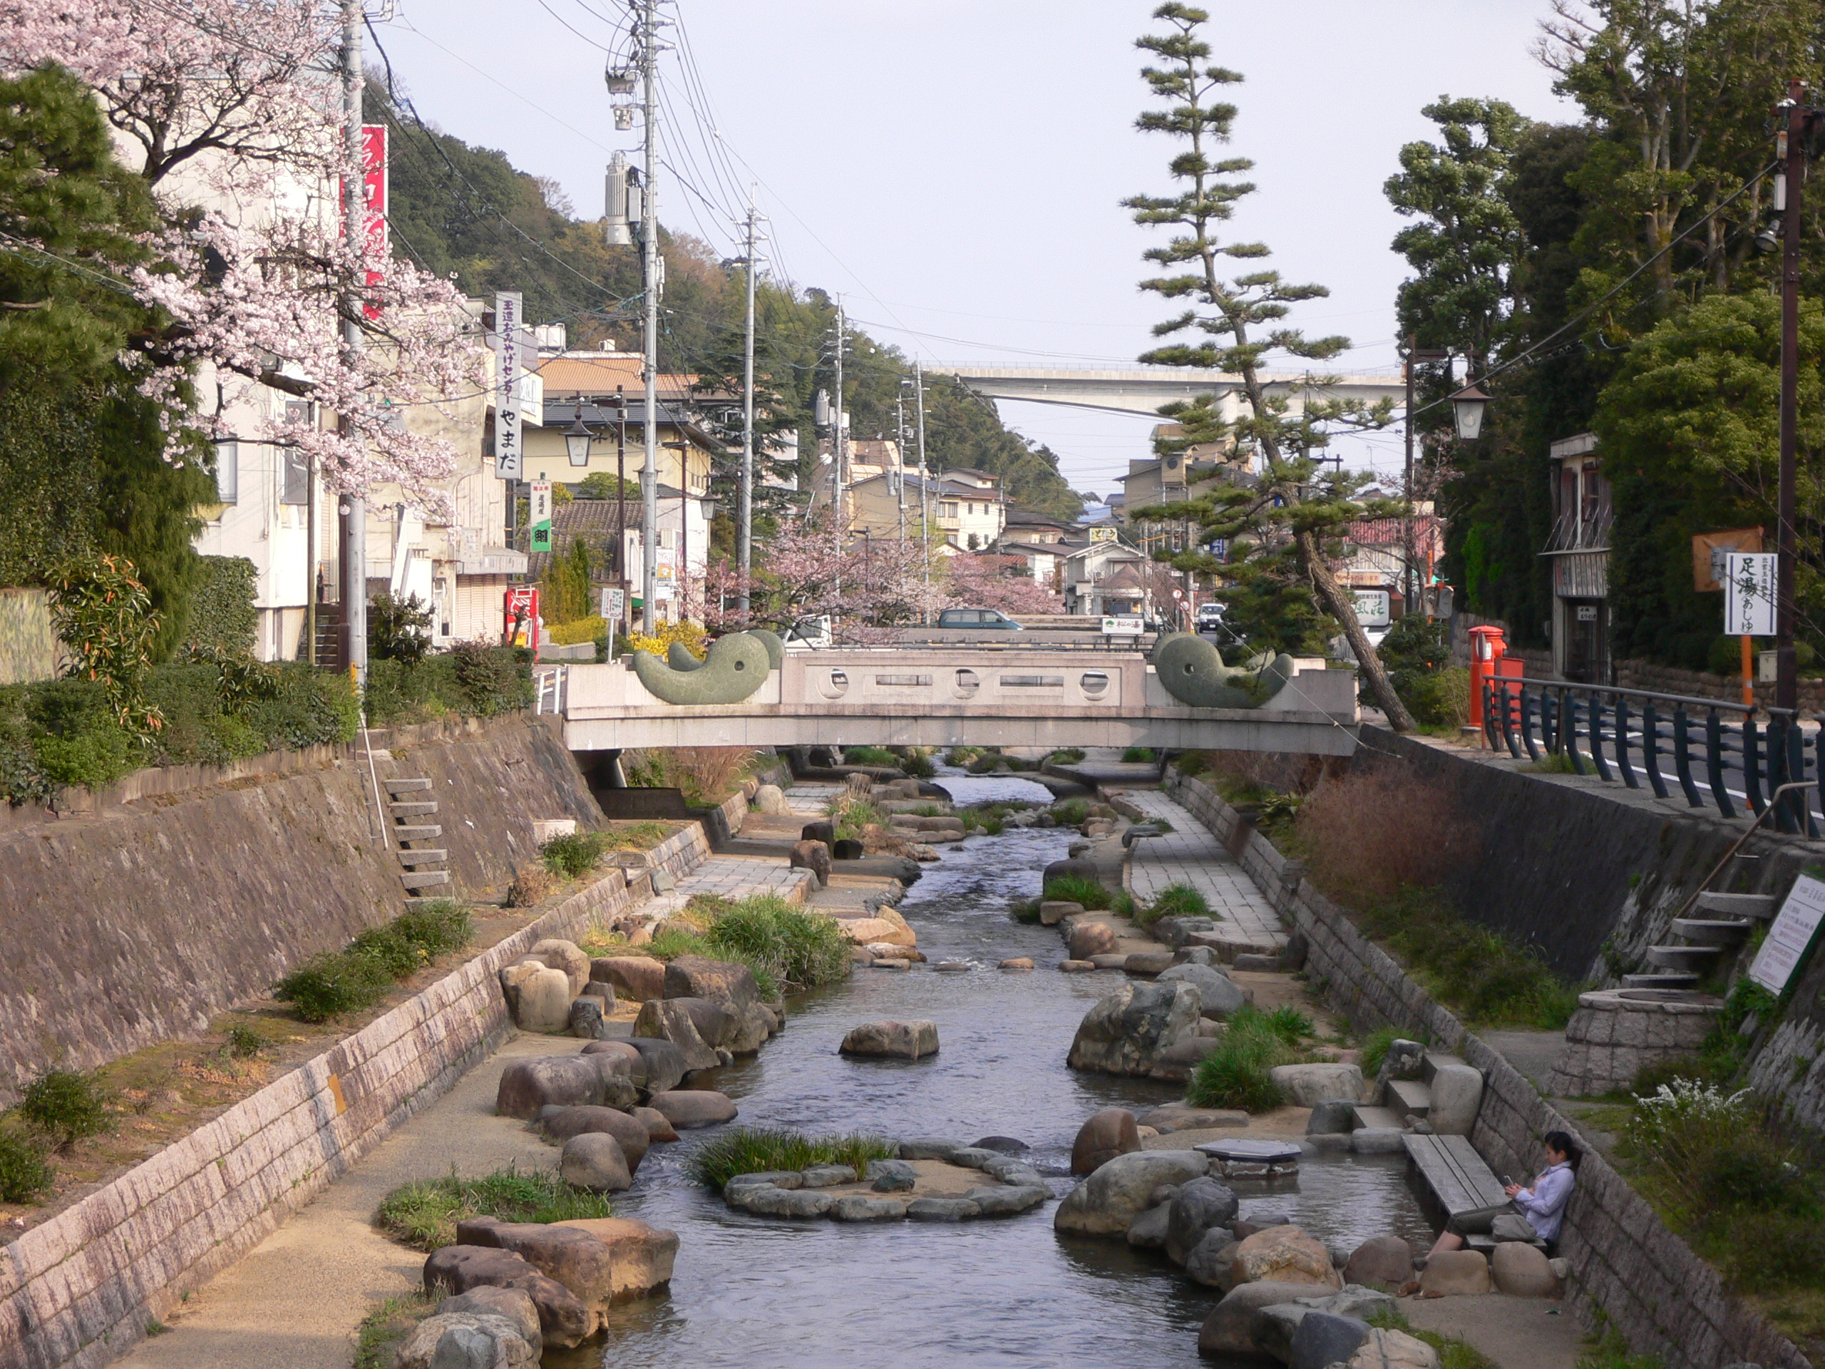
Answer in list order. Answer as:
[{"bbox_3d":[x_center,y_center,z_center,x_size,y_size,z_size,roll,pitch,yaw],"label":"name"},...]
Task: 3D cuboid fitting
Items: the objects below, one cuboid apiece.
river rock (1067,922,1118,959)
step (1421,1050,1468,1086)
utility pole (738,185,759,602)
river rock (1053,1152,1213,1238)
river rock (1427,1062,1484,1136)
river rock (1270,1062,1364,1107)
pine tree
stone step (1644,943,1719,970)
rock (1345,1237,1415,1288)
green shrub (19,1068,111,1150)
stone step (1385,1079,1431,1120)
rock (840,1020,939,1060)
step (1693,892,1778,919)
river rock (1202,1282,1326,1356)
[{"bbox_3d":[2.354,3.340,57.800,0.670,0.470,0.600,0,1,1],"label":"river rock"},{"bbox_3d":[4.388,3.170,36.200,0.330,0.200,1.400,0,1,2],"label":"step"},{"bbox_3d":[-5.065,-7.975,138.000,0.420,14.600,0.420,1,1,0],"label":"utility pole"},{"bbox_3d":[1.696,3.925,34.100,1.200,0.630,0.950,0,1,1],"label":"river rock"},{"bbox_3d":[4.606,3.556,37.500,0.460,0.660,0.440,0,1,0],"label":"river rock"},{"bbox_3d":[3.710,3.671,40.650,0.860,0.370,0.600,0,1,0],"label":"river rock"},{"bbox_3d":[5.273,-4.761,66.170,4.306,10.689,4.072,0,1,2],"label":"pine tree"},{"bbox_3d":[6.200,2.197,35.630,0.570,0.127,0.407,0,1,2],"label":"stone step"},{"bbox_3d":[3.142,3.890,29.800,0.480,0.350,0.420,0,1,0],"label":"rock"},{"bbox_3d":[-5.551,2.782,29.000,0.610,0.530,0.580,0,1,1],"label":"green shrub"},{"bbox_3d":[4.189,3.470,36.600,0.420,0.220,1.900,0,1,1],"label":"stone step"},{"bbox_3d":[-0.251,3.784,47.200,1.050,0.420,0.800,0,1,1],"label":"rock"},{"bbox_3d":[6.228,1.672,33.500,0.620,0.160,0.550,0,1,1],"label":"step"},{"bbox_3d":[2.160,3.855,27.000,0.850,0.430,0.650,0,1,0],"label":"river rock"}]

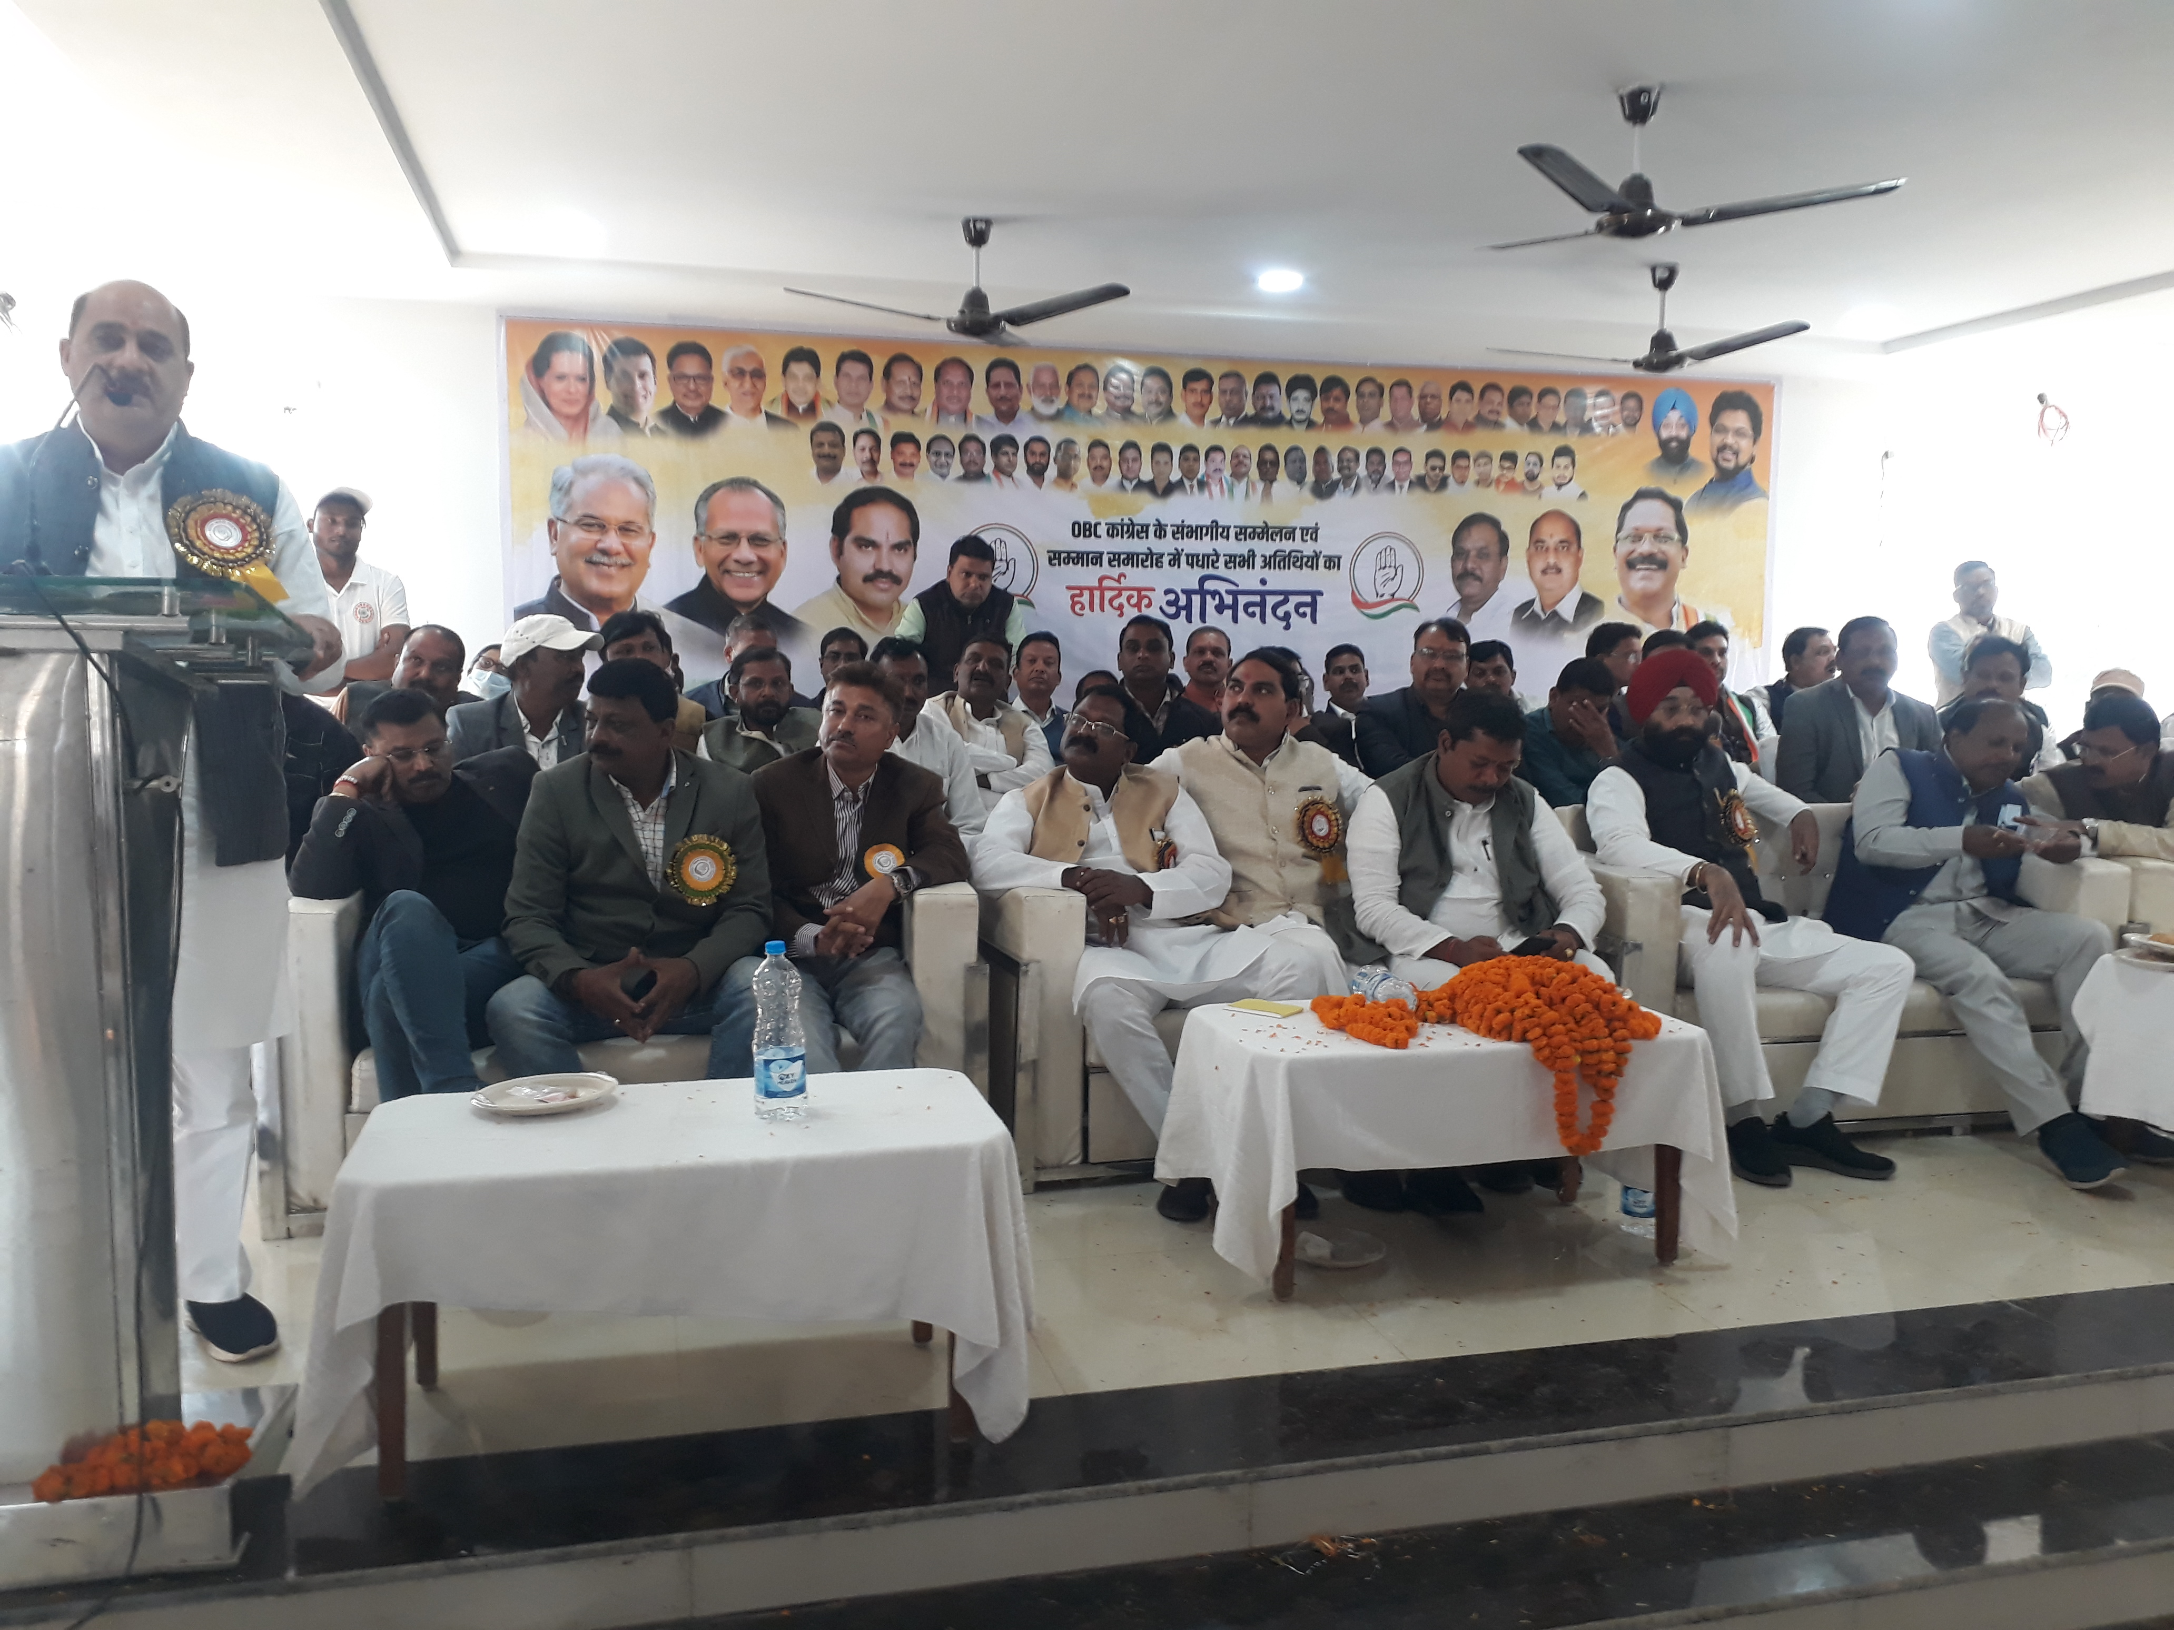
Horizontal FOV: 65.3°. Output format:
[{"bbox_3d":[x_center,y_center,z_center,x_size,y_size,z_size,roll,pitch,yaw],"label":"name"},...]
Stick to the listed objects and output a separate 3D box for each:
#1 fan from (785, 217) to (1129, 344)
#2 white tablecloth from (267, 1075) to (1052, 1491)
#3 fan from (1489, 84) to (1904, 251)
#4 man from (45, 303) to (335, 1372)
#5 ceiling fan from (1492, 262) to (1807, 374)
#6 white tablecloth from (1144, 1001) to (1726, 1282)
[{"bbox_3d":[-0.305,-1.677,5.276,1.070,0.365,1.140,4,6,39],"label":"fan"},{"bbox_3d":[-0.624,0.674,2.597,1.029,0.429,0.541,-1,5,-14],"label":"white tablecloth"},{"bbox_3d":[1.270,-1.554,3.970,1.140,0.365,1.070,4,6,38],"label":"fan"},{"bbox_3d":[-1.559,0.013,2.843,0.610,1.771,0.480,-2,5,-25],"label":"man"},{"bbox_3d":[2.027,-1.709,5.871,1.140,0.365,1.070,-2,6,-30],"label":"ceiling fan"},{"bbox_3d":[0.702,0.608,3.365,1.035,0.427,0.575,-1,5,-14],"label":"white tablecloth"}]

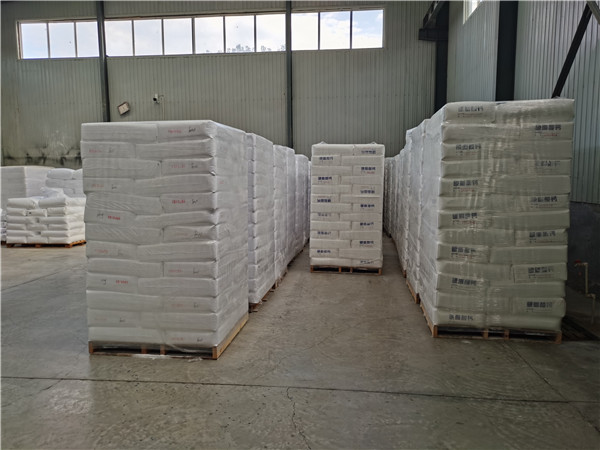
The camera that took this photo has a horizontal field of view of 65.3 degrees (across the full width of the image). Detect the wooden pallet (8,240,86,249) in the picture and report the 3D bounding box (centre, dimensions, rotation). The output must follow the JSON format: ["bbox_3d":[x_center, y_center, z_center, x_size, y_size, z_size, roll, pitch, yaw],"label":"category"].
[{"bbox_3d":[-5.855,0.420,11.137,1.499,0.096,1.160,0,6,2],"label":"wooden pallet"}]

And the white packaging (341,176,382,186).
[{"bbox_3d":[1.021,-0.721,7.676,0.657,0.153,0.500,1,6,10],"label":"white packaging"}]

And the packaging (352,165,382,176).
[{"bbox_3d":[1.131,-0.886,7.722,0.477,0.173,0.660,1,6,10],"label":"packaging"}]

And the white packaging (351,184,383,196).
[{"bbox_3d":[1.126,-0.575,7.754,0.475,0.174,0.660,1,6,10],"label":"white packaging"}]

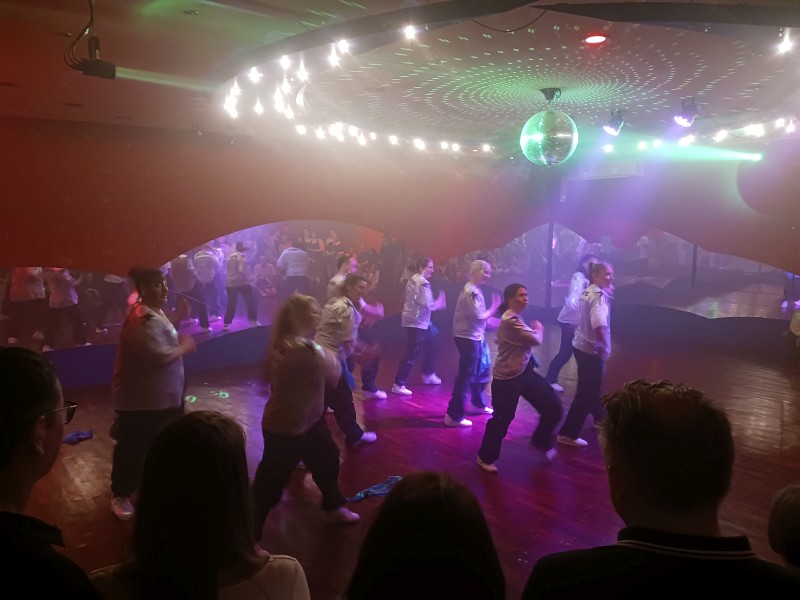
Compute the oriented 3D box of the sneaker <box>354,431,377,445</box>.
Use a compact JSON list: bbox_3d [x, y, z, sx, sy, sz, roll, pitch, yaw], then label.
[{"bbox_3d":[-0.321,1.251,5.744,0.270,0.105,0.105,-2,6,-28],"label":"sneaker"}]

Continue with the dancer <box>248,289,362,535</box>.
[{"bbox_3d":[-0.616,0.700,4.012,0.700,1.520,0.560,0,6,-16],"label":"dancer"}]

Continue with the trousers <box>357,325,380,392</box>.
[{"bbox_3d":[-0.481,0.683,7.164,0.520,0.840,0.480,0,6,-12],"label":"trousers"}]

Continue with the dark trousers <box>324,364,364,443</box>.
[{"bbox_3d":[-0.559,0.868,5.367,0.600,0.830,0.500,0,6,-15],"label":"dark trousers"}]

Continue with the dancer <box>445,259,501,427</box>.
[{"bbox_3d":[0.780,0.411,6.489,0.560,1.680,0.580,0,6,-12],"label":"dancer"}]

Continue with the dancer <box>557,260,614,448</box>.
[{"bbox_3d":[1.753,0.481,5.856,0.500,1.700,0.540,0,6,-8],"label":"dancer"}]

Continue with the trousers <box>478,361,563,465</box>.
[{"bbox_3d":[1.021,0.907,5.236,0.660,0.820,0.450,1,5,-5],"label":"trousers"}]

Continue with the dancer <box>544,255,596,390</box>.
[{"bbox_3d":[2.166,0.291,7.829,0.580,1.720,0.550,0,6,-8],"label":"dancer"}]

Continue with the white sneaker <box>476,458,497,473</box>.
[{"bbox_3d":[0.716,1.334,5.121,0.270,0.100,0.105,6,7,42],"label":"white sneaker"}]

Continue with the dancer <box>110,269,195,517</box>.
[{"bbox_3d":[-1.669,0.598,4.170,0.580,1.650,0.550,1,5,-5],"label":"dancer"}]

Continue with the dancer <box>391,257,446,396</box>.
[{"bbox_3d":[0.261,0.288,7.724,0.620,1.670,0.580,0,6,-14],"label":"dancer"}]

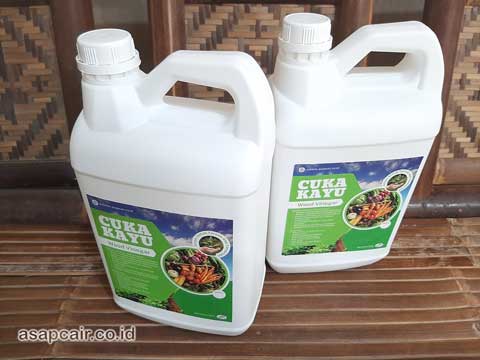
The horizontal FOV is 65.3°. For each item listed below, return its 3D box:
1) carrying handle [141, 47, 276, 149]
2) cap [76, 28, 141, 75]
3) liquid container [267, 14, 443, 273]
[{"bbox_3d":[-0.031,-0.075,0.327,0.123,0.073,0.035,9,36,12],"label":"carrying handle"},{"bbox_3d":[-0.116,-0.113,0.326,0.053,0.027,0.053,0,35,0],"label":"cap"},{"bbox_3d":[0.123,-0.035,0.469,0.186,0.315,0.121,-4,35,-5],"label":"liquid container"}]

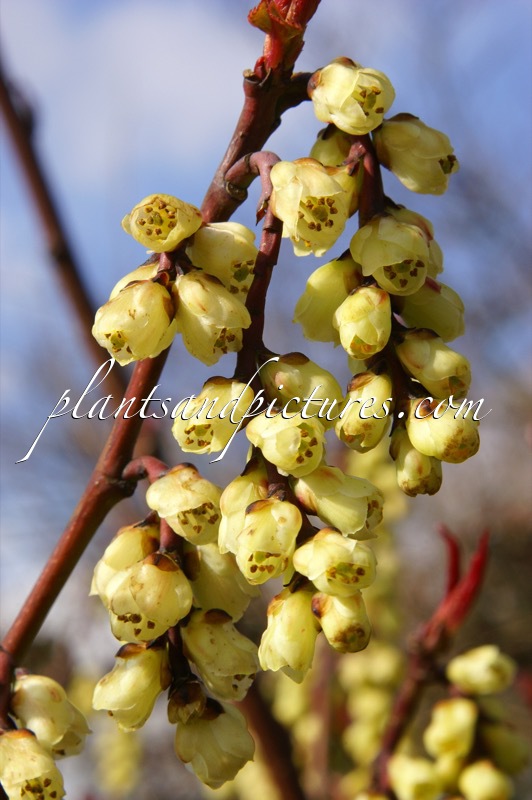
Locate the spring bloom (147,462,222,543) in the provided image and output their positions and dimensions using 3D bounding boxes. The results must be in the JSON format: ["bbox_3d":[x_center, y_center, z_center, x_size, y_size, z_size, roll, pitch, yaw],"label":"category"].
[{"bbox_3d":[-0.009,0.012,0.271,0.008,0.008,0.009,2,37,-34],"label":"spring bloom"}]

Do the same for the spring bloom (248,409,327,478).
[{"bbox_3d":[0.002,0.005,0.250,0.008,0.008,0.009,8,20,-40],"label":"spring bloom"}]

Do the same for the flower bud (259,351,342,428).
[{"bbox_3d":[0.005,-0.001,0.289,0.010,0.008,0.009,34,-10,-6],"label":"flower bud"}]

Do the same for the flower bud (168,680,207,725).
[{"bbox_3d":[-0.009,0.035,0.272,0.005,0.005,0.004,-3,-6,0],"label":"flower bud"}]

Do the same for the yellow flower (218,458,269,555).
[{"bbox_3d":[-0.002,0.013,0.290,0.008,0.011,0.008,18,6,0],"label":"yellow flower"}]

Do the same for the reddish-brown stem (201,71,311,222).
[{"bbox_3d":[-0.002,-0.032,0.292,0.007,0.021,0.006,22,0,0],"label":"reddish-brown stem"}]

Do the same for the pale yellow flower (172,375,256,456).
[{"bbox_3d":[-0.006,0.002,0.252,0.008,0.009,0.008,-4,-43,24],"label":"pale yellow flower"}]

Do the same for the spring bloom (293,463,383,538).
[{"bbox_3d":[0.008,0.012,0.276,0.010,0.008,0.008,25,2,18],"label":"spring bloom"}]

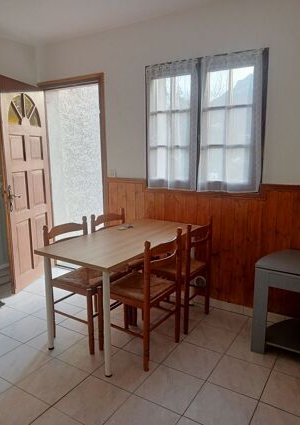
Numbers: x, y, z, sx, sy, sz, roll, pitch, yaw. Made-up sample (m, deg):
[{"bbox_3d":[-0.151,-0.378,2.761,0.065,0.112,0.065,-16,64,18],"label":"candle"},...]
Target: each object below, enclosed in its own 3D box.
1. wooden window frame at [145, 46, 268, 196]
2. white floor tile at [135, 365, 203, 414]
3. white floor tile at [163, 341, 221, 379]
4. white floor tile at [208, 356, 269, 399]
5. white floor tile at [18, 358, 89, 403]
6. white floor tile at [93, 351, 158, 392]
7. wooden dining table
[{"bbox_3d":[0.423,-0.715,2.918,1.080,1.120,0.070,7,13,31],"label":"wooden window frame"},{"bbox_3d":[0.124,1.083,2.134,0.330,0.010,0.330,7,13,31],"label":"white floor tile"},{"bbox_3d":[0.301,1.026,2.410,0.330,0.010,0.330,7,13,31],"label":"white floor tile"},{"bbox_3d":[0.583,1.058,2.236,0.330,0.010,0.330,7,13,31],"label":"white floor tile"},{"bbox_3d":[-0.617,1.075,2.205,0.330,0.010,0.330,7,13,31],"label":"white floor tile"},{"bbox_3d":[-0.158,1.050,2.308,0.330,0.010,0.330,7,13,31],"label":"white floor tile"},{"bbox_3d":[-0.161,0.559,2.810,0.670,0.754,1.280,7,14,34],"label":"wooden dining table"}]

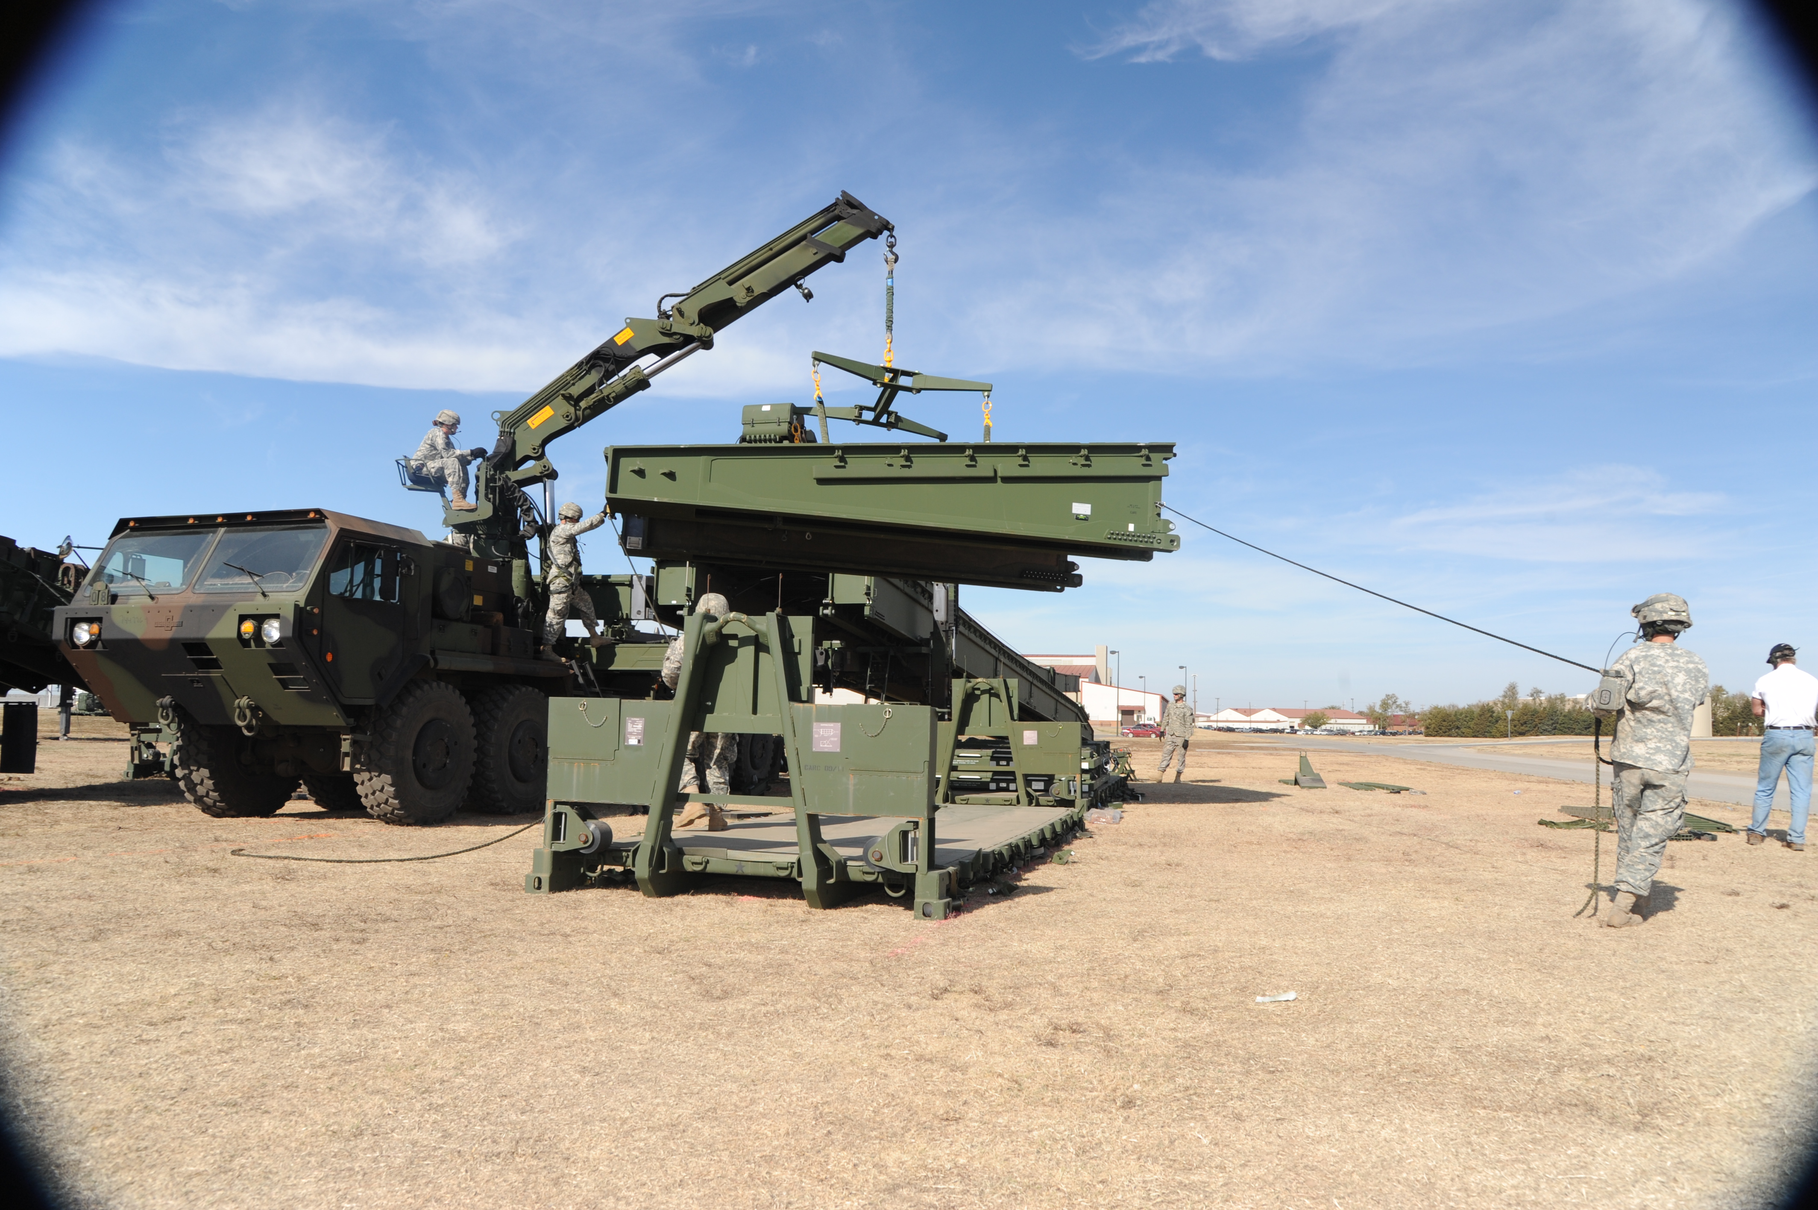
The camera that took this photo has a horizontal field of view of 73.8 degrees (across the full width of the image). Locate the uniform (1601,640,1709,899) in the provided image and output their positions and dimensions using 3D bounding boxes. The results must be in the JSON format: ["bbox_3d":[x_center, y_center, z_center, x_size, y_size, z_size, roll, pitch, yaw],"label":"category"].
[{"bbox_3d":[4.067,0.887,6.600,0.550,1.397,0.450,-1,-6,17],"label":"uniform"}]

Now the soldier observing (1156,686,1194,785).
[{"bbox_3d":[4.727,2.284,21.500,0.620,1.767,0.420,-2,-6,33],"label":"soldier observing"}]

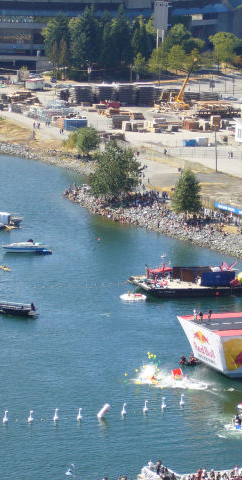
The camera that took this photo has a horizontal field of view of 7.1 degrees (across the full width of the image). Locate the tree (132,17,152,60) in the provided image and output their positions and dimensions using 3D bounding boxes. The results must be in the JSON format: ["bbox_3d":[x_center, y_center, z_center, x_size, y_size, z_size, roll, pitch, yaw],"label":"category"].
[{"bbox_3d":[8.210,-79.480,773.480,7.600,18.300,7.600,1,10,0],"label":"tree"}]

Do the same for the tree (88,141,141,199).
[{"bbox_3d":[-1.484,-16.516,451.553,12.200,12.500,12.200,1,11,0],"label":"tree"}]

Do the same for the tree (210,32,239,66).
[{"bbox_3d":[38.704,-70.647,726.920,10.700,12.500,10.700,1,11,0],"label":"tree"}]

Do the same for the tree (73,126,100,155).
[{"bbox_3d":[-9.078,-26.225,511.869,6.900,7.700,6.900,1,11,0],"label":"tree"}]

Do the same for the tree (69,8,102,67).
[{"bbox_3d":[-12.638,-70.513,692.478,10.700,23.000,10.700,1,11,0],"label":"tree"}]

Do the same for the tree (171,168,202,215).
[{"bbox_3d":[14.370,-9.920,421.320,6.400,10.200,6.300,1,10,0],"label":"tree"}]

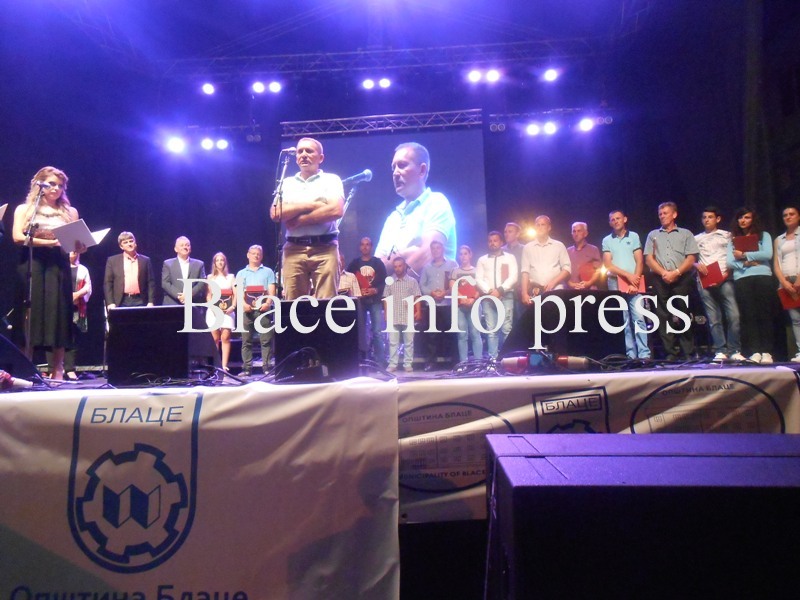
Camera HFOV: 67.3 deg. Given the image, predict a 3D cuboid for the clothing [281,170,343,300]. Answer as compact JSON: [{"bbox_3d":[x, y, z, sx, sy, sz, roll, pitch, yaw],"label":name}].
[{"bbox_3d":[-0.636,-0.239,4.439,0.480,1.480,0.300,-2,-6,3],"label":"clothing"}]

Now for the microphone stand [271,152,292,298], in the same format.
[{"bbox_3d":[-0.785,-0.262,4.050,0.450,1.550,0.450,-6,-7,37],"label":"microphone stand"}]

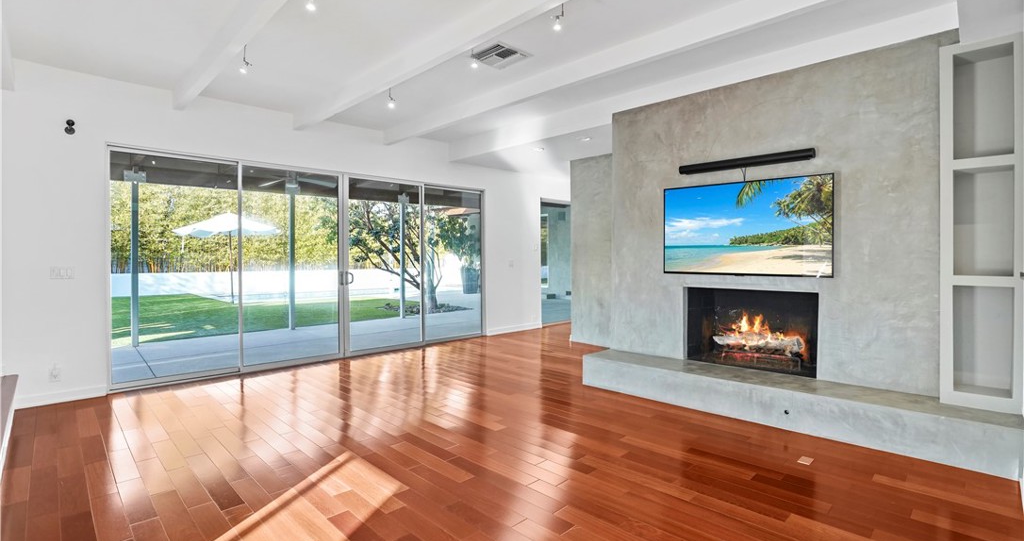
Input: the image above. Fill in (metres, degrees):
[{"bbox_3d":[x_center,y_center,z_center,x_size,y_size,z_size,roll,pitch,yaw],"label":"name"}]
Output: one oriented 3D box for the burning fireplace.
[{"bbox_3d":[2.239,0.525,4.230,1.078,0.708,0.420,1,1,43],"label":"burning fireplace"}]

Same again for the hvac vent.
[{"bbox_3d":[-0.099,-1.844,3.912,0.390,0.040,0.390,1,1,43],"label":"hvac vent"}]

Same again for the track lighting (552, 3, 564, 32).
[{"bbox_3d":[0.288,-1.567,2.819,0.070,0.168,0.070,0,1,-6],"label":"track lighting"}]

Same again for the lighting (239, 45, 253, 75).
[{"bbox_3d":[-1.970,-1.556,3.364,0.085,0.212,0.085,1,1,30],"label":"lighting"}]

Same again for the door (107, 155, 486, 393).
[{"bbox_3d":[-2.205,-0.054,6.114,4.836,2.368,0.130,-1,1,-45],"label":"door"}]

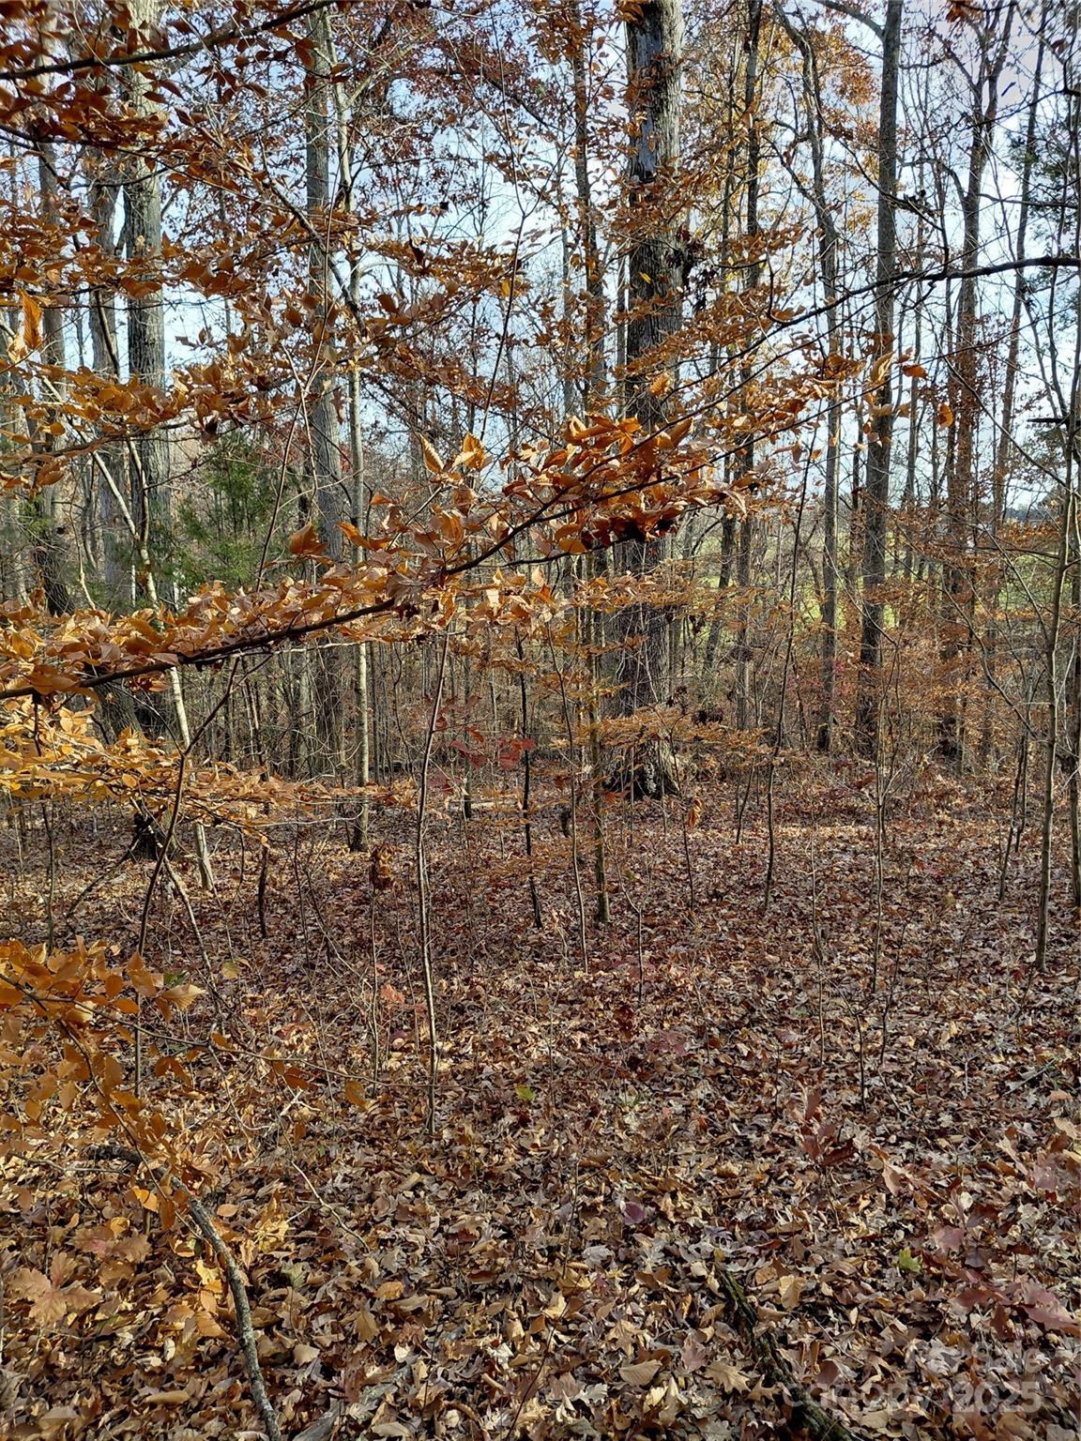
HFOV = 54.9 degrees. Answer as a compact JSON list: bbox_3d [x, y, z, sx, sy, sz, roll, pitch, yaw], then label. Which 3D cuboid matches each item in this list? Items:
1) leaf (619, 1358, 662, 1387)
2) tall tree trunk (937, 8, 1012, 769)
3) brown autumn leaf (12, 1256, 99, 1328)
[{"bbox_3d":[0.202,1.315,2.100,0.082,0.022,0.050,0,5,0],"label":"leaf"},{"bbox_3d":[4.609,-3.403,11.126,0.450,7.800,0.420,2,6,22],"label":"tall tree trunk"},{"bbox_3d":[-1.071,1.263,2.300,0.175,0.045,0.140,-3,6,-26],"label":"brown autumn leaf"}]

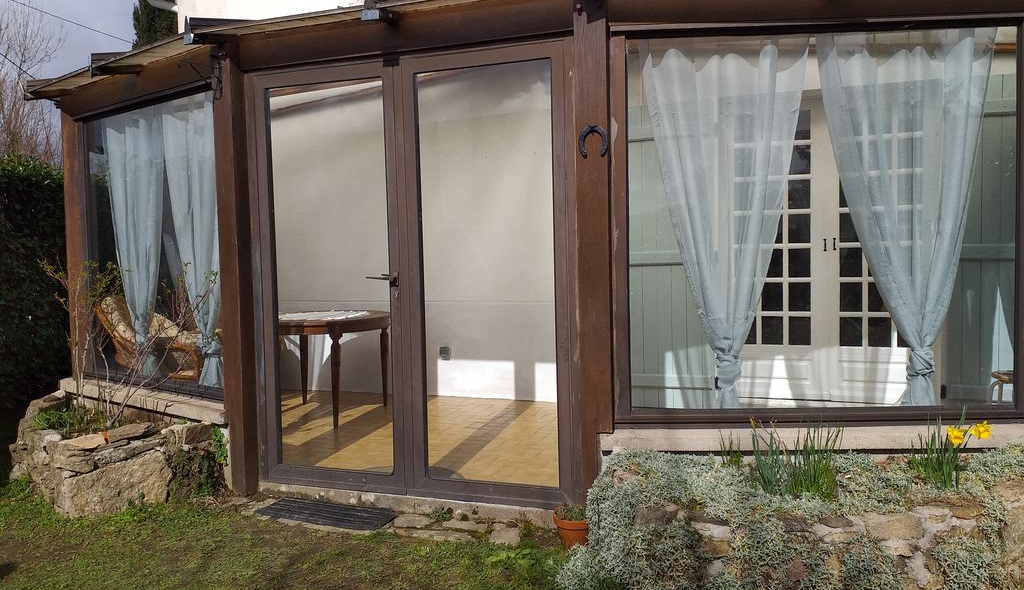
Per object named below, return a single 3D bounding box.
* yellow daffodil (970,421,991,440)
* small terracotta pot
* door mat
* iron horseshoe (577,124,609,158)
[{"bbox_3d":[1.890,0.545,3.096,0.080,0.072,0.055,-2,8,-23],"label":"yellow daffodil"},{"bbox_3d":[0.266,1.039,3.376,0.178,0.160,0.178,-1,3,0],"label":"small terracotta pot"},{"bbox_3d":[-0.909,1.071,3.753,0.690,0.015,0.230,0,3,25],"label":"door mat"},{"bbox_3d":[0.353,-0.658,3.314,0.131,0.146,0.020,-1,3,8],"label":"iron horseshoe"}]

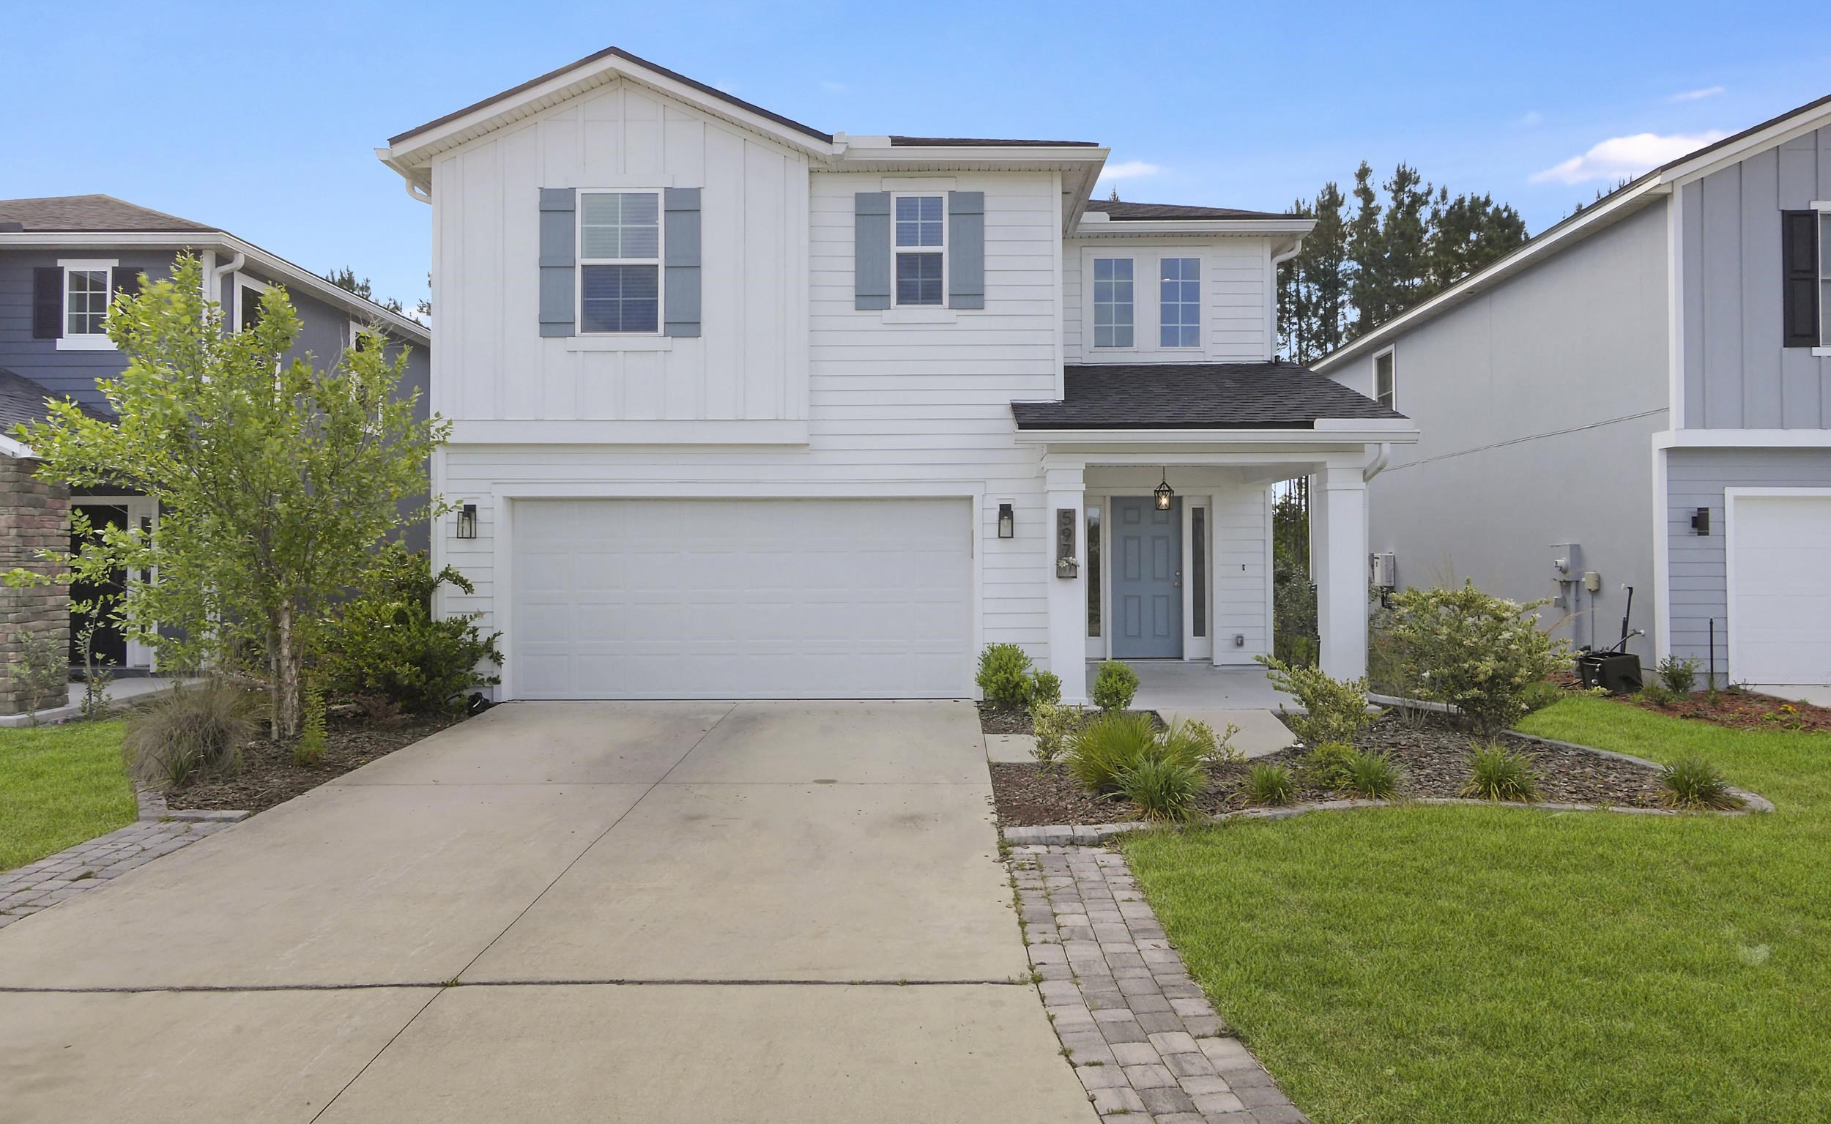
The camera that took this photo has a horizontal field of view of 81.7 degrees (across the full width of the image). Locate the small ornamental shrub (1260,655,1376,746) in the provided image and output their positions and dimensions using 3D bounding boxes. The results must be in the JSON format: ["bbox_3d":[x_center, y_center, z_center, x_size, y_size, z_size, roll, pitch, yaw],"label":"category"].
[{"bbox_3d":[3.445,1.152,9.050,1.028,0.702,0.880,0,0,0],"label":"small ornamental shrub"}]

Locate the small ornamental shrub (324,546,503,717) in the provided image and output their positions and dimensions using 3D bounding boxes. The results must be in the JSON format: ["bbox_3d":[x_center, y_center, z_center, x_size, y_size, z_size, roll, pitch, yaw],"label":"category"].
[{"bbox_3d":[-4.984,0.645,10.500,1.775,1.616,1.500,0,0,0],"label":"small ornamental shrub"}]

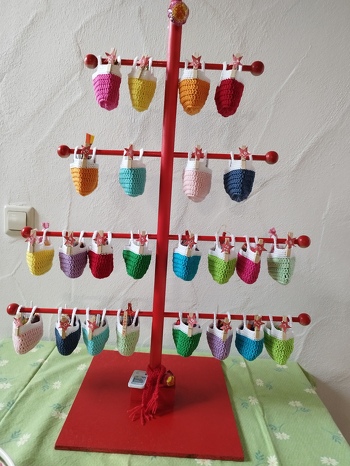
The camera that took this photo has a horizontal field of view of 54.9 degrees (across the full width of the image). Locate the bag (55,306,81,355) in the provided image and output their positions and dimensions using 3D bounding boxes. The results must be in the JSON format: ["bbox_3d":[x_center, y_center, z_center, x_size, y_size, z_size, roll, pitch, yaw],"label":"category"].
[{"bbox_3d":[-0.230,0.214,0.727,0.056,0.109,0.052,2,11,-3],"label":"bag"}]

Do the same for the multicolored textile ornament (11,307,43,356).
[{"bbox_3d":[-0.312,0.207,0.711,0.057,0.100,0.054,3,11,0],"label":"multicolored textile ornament"}]

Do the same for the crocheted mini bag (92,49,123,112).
[{"bbox_3d":[-0.124,-0.279,0.618,0.053,0.097,0.050,1,11,-11],"label":"crocheted mini bag"}]

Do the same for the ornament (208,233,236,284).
[{"bbox_3d":[0.100,0.055,0.709,0.058,0.110,0.052,1,11,-8],"label":"ornament"}]

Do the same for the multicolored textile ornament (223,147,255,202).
[{"bbox_3d":[0.124,-0.111,0.645,0.056,0.101,0.052,2,11,-3],"label":"multicolored textile ornament"}]

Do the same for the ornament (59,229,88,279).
[{"bbox_3d":[-0.209,0.045,0.694,0.057,0.101,0.052,2,11,-3],"label":"ornament"}]

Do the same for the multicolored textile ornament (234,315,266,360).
[{"bbox_3d":[0.167,0.235,0.748,0.060,0.107,0.052,0,11,-13],"label":"multicolored textile ornament"}]

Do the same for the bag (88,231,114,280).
[{"bbox_3d":[-0.148,0.044,0.678,0.051,0.096,0.050,2,11,-7],"label":"bag"}]

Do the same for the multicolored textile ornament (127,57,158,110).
[{"bbox_3d":[-0.060,-0.272,0.619,0.051,0.095,0.050,2,11,-2],"label":"multicolored textile ornament"}]

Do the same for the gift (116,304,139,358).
[{"bbox_3d":[-0.101,0.218,0.733,0.052,0.108,0.052,3,11,1],"label":"gift"}]

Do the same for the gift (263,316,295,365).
[{"bbox_3d":[0.233,0.240,0.751,0.063,0.117,0.052,2,11,-3],"label":"gift"}]

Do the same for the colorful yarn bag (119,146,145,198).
[{"bbox_3d":[-0.082,-0.119,0.647,0.052,0.095,0.050,2,11,-4],"label":"colorful yarn bag"}]

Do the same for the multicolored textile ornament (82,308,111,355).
[{"bbox_3d":[-0.171,0.215,0.730,0.057,0.108,0.052,3,11,1],"label":"multicolored textile ornament"}]

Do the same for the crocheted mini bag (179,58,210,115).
[{"bbox_3d":[0.036,-0.270,0.618,0.057,0.097,0.052,2,11,-2],"label":"crocheted mini bag"}]

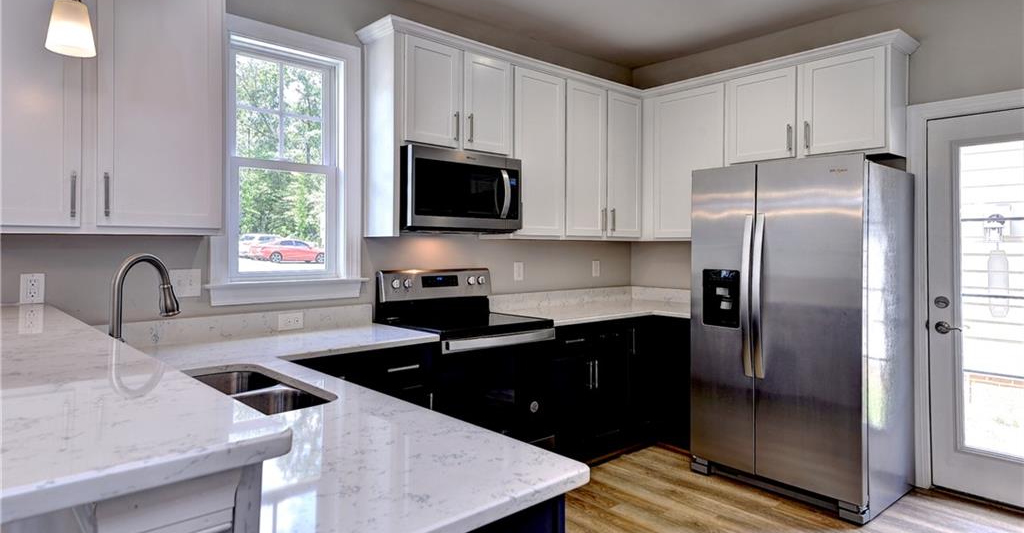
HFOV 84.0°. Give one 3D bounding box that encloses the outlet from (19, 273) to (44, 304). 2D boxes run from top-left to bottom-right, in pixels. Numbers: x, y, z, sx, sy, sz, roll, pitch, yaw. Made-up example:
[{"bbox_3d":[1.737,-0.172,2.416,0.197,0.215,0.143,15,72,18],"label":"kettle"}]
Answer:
[{"bbox_3d":[-1.812,0.086,2.152,0.070,0.113,0.008,-1,1,-42],"label":"outlet"}]

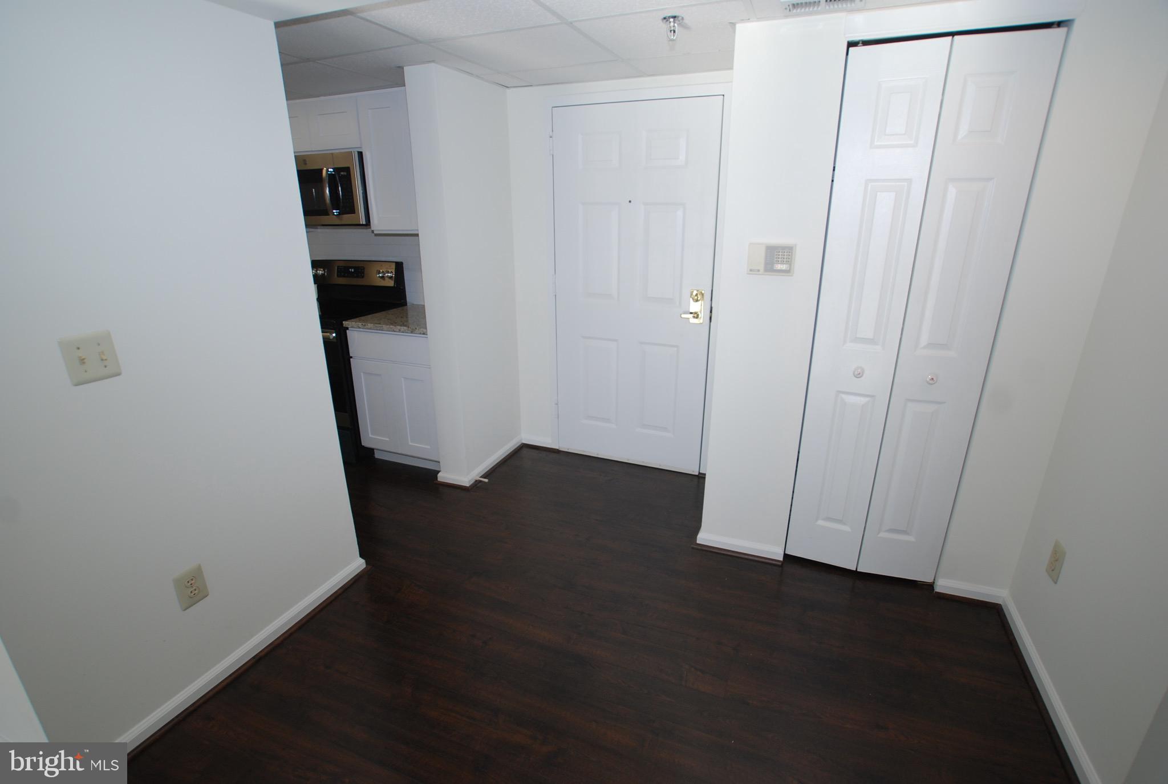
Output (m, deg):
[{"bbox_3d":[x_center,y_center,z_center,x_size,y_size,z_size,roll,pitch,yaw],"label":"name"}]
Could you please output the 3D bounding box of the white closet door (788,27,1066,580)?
[{"bbox_3d":[1.179,-0.172,1.973,0.579,1.993,0.058,7,21,20],"label":"white closet door"}]

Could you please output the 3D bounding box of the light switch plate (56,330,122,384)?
[{"bbox_3d":[-1.264,-0.088,1.337,0.012,0.121,0.111,8,20,22],"label":"light switch plate"}]

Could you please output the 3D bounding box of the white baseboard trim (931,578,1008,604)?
[{"bbox_3d":[1.573,0.803,2.112,0.230,0.074,0.015,8,20,22],"label":"white baseboard trim"}]

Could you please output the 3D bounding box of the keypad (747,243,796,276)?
[{"bbox_3d":[0.728,-0.513,2.025,0.175,0.123,0.032,7,21,20],"label":"keypad"}]

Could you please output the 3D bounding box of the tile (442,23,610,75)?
[{"bbox_3d":[-0.235,-1.422,2.171,0.609,0.020,0.582,7,21,20],"label":"tile"}]

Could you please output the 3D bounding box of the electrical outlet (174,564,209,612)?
[{"bbox_3d":[-1.236,0.618,1.643,0.008,0.123,0.081,7,21,20],"label":"electrical outlet"}]

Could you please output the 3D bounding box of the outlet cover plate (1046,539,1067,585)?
[{"bbox_3d":[1.600,0.574,1.764,0.008,0.126,0.081,8,20,22],"label":"outlet cover plate"}]

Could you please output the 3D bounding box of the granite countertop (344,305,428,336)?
[{"bbox_3d":[-1.014,-0.459,3.190,0.596,0.034,0.606,7,21,20],"label":"granite countertop"}]

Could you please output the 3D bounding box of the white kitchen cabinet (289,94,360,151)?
[{"bbox_3d":[-1.570,-1.643,3.264,0.755,0.285,0.320,8,20,22],"label":"white kitchen cabinet"}]

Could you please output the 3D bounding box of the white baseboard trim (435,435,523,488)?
[{"bbox_3d":[-0.632,0.414,3.322,0.225,0.077,0.655,8,20,22],"label":"white baseboard trim"}]

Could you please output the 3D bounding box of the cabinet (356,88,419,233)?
[{"bbox_3d":[-0.943,-1.342,3.080,0.610,0.740,0.320,8,20,22],"label":"cabinet"}]

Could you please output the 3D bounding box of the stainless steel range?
[{"bbox_3d":[-1.662,-0.237,3.523,0.760,1.205,0.700,8,20,22],"label":"stainless steel range"}]

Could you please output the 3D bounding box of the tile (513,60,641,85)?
[{"bbox_3d":[-0.051,-1.607,2.618,0.620,0.015,0.285,8,20,22],"label":"tile"}]

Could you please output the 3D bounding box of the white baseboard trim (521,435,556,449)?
[{"bbox_3d":[-0.311,0.338,3.518,0.232,0.069,0.015,7,21,20],"label":"white baseboard trim"}]

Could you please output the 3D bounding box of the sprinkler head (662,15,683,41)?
[{"bbox_3d":[0.306,-1.254,1.800,0.064,0.065,0.064,7,21,20],"label":"sprinkler head"}]

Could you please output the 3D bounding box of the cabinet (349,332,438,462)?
[{"bbox_3d":[-1.004,-0.025,3.365,0.610,0.860,0.620,8,20,22],"label":"cabinet"}]

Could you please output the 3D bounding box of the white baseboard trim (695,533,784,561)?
[{"bbox_3d":[0.732,0.726,2.453,0.392,0.075,0.015,7,21,20],"label":"white baseboard trim"}]

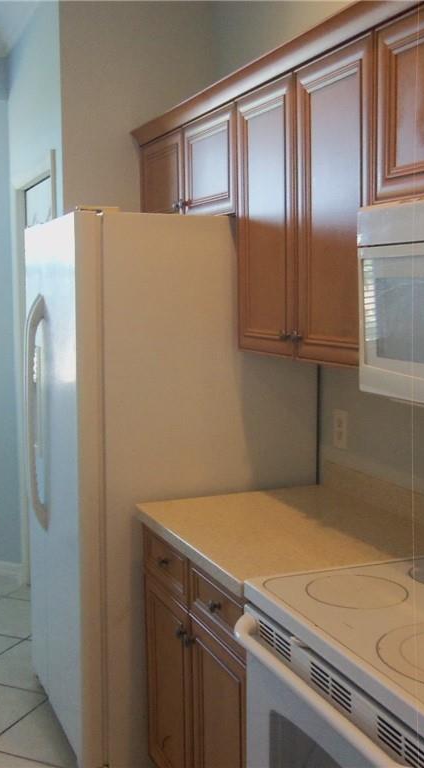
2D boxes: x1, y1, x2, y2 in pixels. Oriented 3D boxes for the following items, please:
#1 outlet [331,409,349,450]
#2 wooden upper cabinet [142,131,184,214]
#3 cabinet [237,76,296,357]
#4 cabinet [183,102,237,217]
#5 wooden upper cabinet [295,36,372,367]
[{"bbox_3d":[0.418,0.149,2.705,0.010,0.122,0.078,-2,7,-23],"label":"outlet"},{"bbox_3d":[-0.052,-0.790,3.307,0.330,0.349,0.480,-2,7,-23],"label":"wooden upper cabinet"},{"bbox_3d":[0.304,-0.479,2.499,0.330,0.766,0.370,-2,7,-23],"label":"cabinet"},{"bbox_3d":[0.138,-0.736,2.867,0.330,0.344,0.475,-2,7,-23],"label":"cabinet"},{"bbox_3d":[0.448,-0.442,2.163,0.330,0.766,0.365,-2,7,-23],"label":"wooden upper cabinet"}]

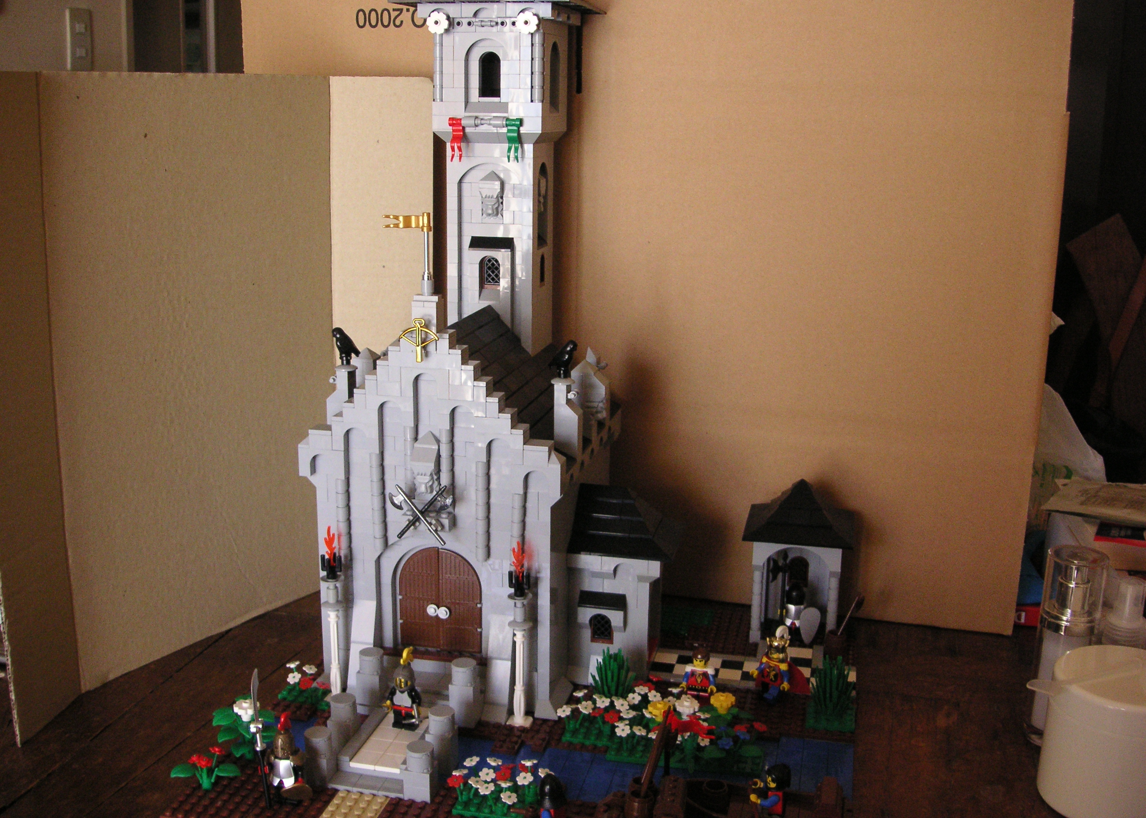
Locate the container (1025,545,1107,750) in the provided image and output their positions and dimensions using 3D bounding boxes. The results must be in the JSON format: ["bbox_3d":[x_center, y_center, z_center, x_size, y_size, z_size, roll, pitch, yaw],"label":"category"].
[{"bbox_3d":[0.331,0.158,0.820,0.044,0.127,0.044,4,14,12],"label":"container"}]

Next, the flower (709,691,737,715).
[{"bbox_3d":[0.099,0.194,0.803,0.016,0.011,0.016,4,14,12],"label":"flower"}]

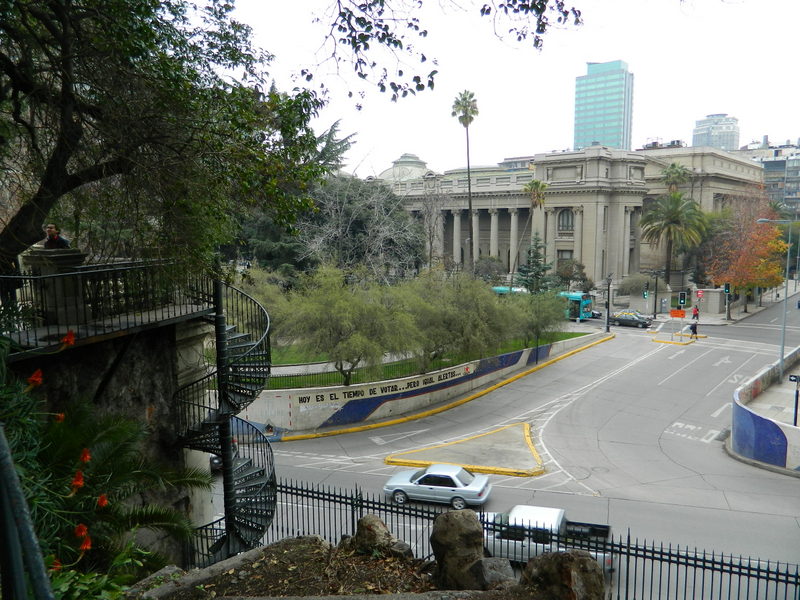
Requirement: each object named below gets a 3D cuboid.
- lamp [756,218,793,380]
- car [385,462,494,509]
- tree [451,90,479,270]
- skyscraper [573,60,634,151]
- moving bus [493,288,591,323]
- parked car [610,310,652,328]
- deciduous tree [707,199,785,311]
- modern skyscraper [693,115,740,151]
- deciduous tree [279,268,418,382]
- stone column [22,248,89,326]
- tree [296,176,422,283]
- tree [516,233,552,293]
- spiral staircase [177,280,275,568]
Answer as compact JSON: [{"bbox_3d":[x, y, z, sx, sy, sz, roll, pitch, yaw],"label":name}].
[{"bbox_3d":[25.310,0.073,39.581,2.050,11.100,0.350,6,9,43],"label":"lamp"},{"bbox_3d":[1.576,7.653,24.155,4.300,1.385,1.670,1,7,13],"label":"car"},{"bbox_3d":[8.645,-12.688,76.265,3.600,28.882,3.600,-1,7,0],"label":"tree"},{"bbox_3d":[114.106,-77.653,325.307,26.640,101.500,15.810,5,8,38],"label":"skyscraper"},{"bbox_3d":[17.203,0.445,71.444,12.100,3.200,2.550,5,9,42],"label":"moving bus"},{"bbox_3d":[26.165,2.299,65.408,4.400,1.420,1.700,4,9,36],"label":"parked car"},{"bbox_3d":[43.423,-5.366,72.562,8.200,14.000,8.200,6,9,43],"label":"deciduous tree"},{"bbox_3d":[228.002,-85.208,425.495,32.920,91.390,20.000,-4,7,-27],"label":"modern skyscraper"},{"bbox_3d":[-3.649,1.789,39.280,8.800,8.100,8.300,-3,7,-21],"label":"deciduous tree"},{"bbox_3d":[-6.279,-0.245,10.427,0.930,1.330,0.930,-7,9,-42],"label":"stone column"},{"bbox_3d":[-4.136,-4.447,58.451,13.000,16.300,12.000,-1,7,-6],"label":"tree"},{"bbox_3d":[15.661,-2.405,66.355,4.500,10.734,4.500,-1,7,0],"label":"tree"},{"bbox_3d":[-3.646,2.843,12.073,1.880,6.563,1.880,-1,7,0],"label":"spiral staircase"}]

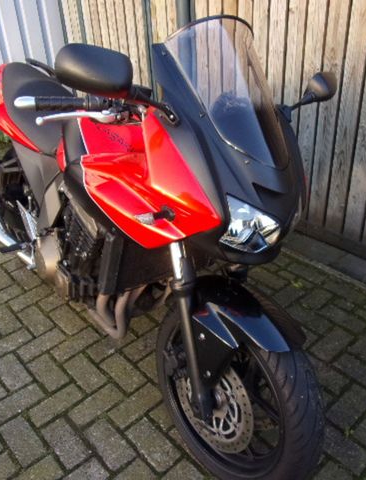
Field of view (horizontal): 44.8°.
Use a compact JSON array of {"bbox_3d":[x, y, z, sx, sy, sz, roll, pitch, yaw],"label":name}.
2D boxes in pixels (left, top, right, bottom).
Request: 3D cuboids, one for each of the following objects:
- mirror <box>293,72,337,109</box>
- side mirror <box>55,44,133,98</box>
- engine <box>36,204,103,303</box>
[{"bbox_3d":[0.356,-0.396,1.178,0.080,0.100,0.200,30,39,34],"label":"mirror"},{"bbox_3d":[-0.156,-0.297,0.786,0.148,0.086,0.075,-2,29,-32],"label":"side mirror"},{"bbox_3d":[-0.233,0.031,1.559,0.440,0.480,0.450,-13,31,-37],"label":"engine"}]

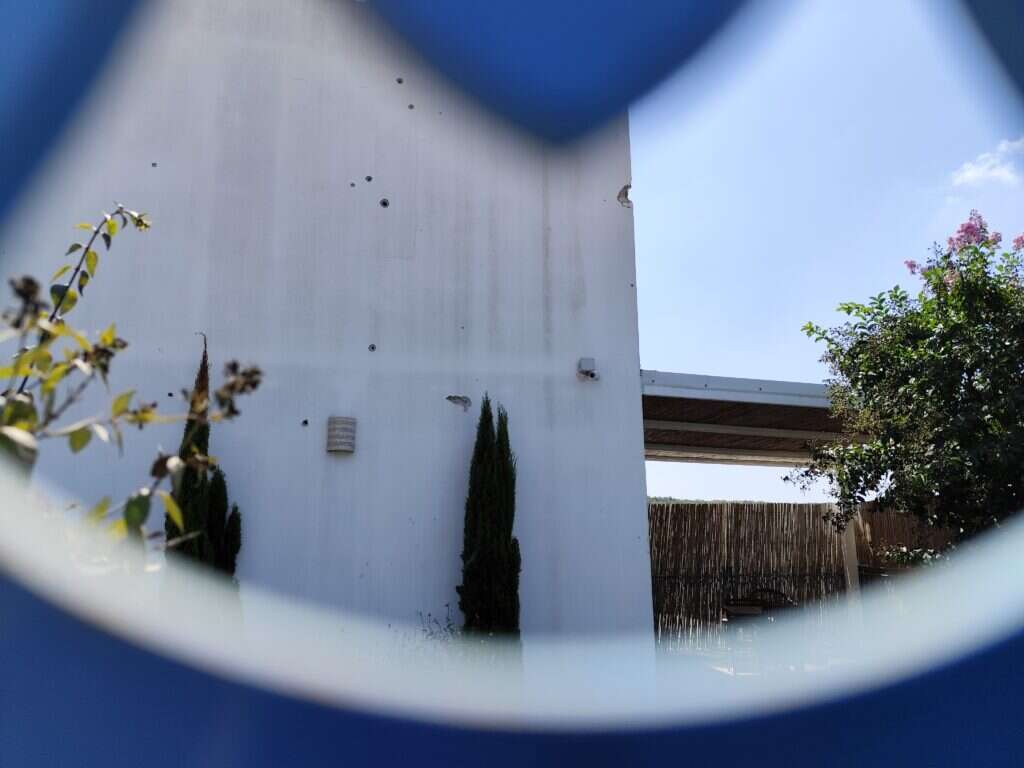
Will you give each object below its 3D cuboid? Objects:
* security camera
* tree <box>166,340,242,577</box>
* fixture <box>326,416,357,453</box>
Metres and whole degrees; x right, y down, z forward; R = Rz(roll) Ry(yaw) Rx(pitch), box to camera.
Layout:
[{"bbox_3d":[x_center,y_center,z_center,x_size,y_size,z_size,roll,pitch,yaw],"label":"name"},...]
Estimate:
[{"bbox_3d":[0.639,-0.119,5.655,0.147,0.168,0.140,2,-11,-12],"label":"security camera"},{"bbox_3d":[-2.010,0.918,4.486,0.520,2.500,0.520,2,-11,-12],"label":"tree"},{"bbox_3d":[-1.287,0.386,5.157,0.199,0.263,0.110,2,-11,-12],"label":"fixture"}]

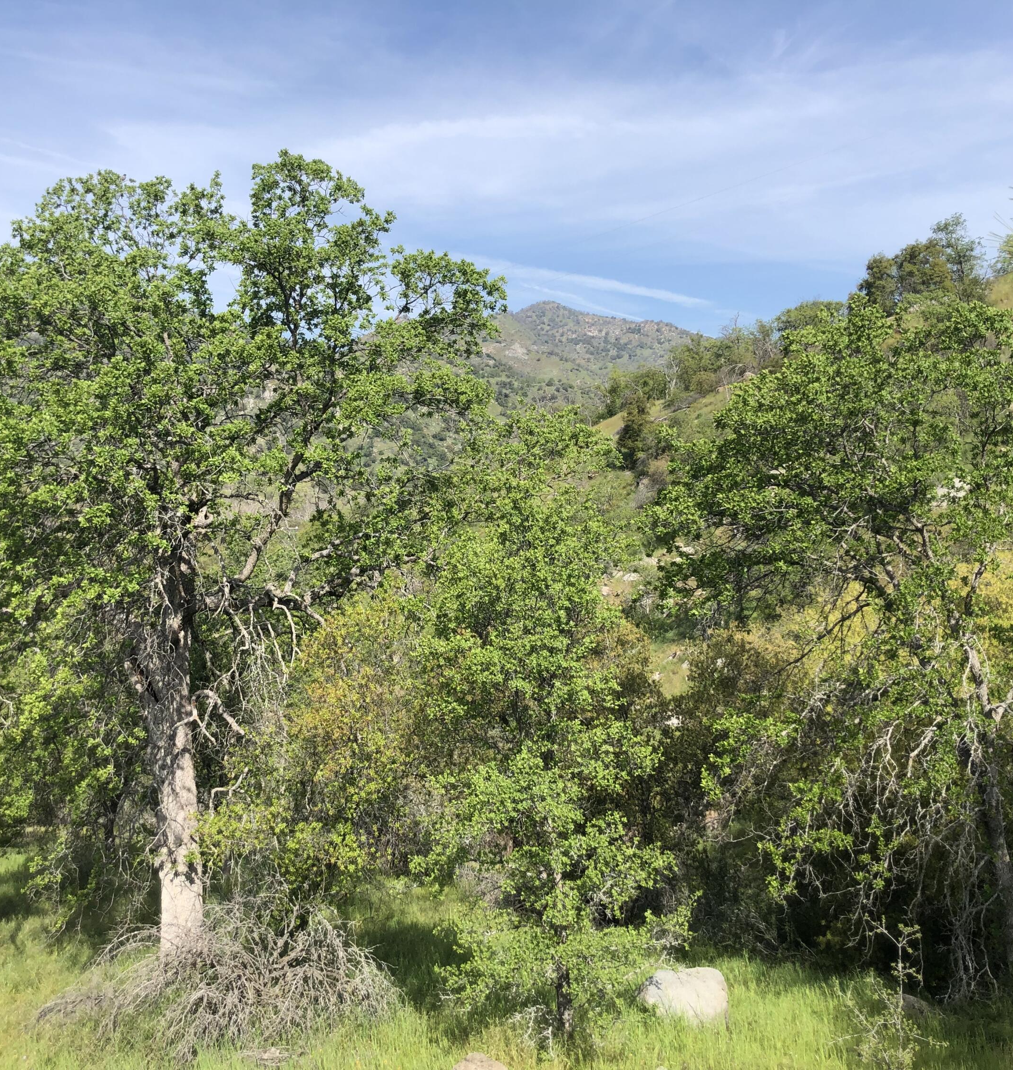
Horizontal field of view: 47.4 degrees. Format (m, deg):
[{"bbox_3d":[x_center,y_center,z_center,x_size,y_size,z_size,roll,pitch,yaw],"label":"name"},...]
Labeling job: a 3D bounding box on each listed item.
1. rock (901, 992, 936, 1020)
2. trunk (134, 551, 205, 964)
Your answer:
[{"bbox_3d":[4.960,5.699,13.900,0.450,0.320,0.400,0,0,0],"label":"rock"},{"bbox_3d":[-4.551,2.934,15.500,0.960,5.400,0.800,0,0,0],"label":"trunk"}]

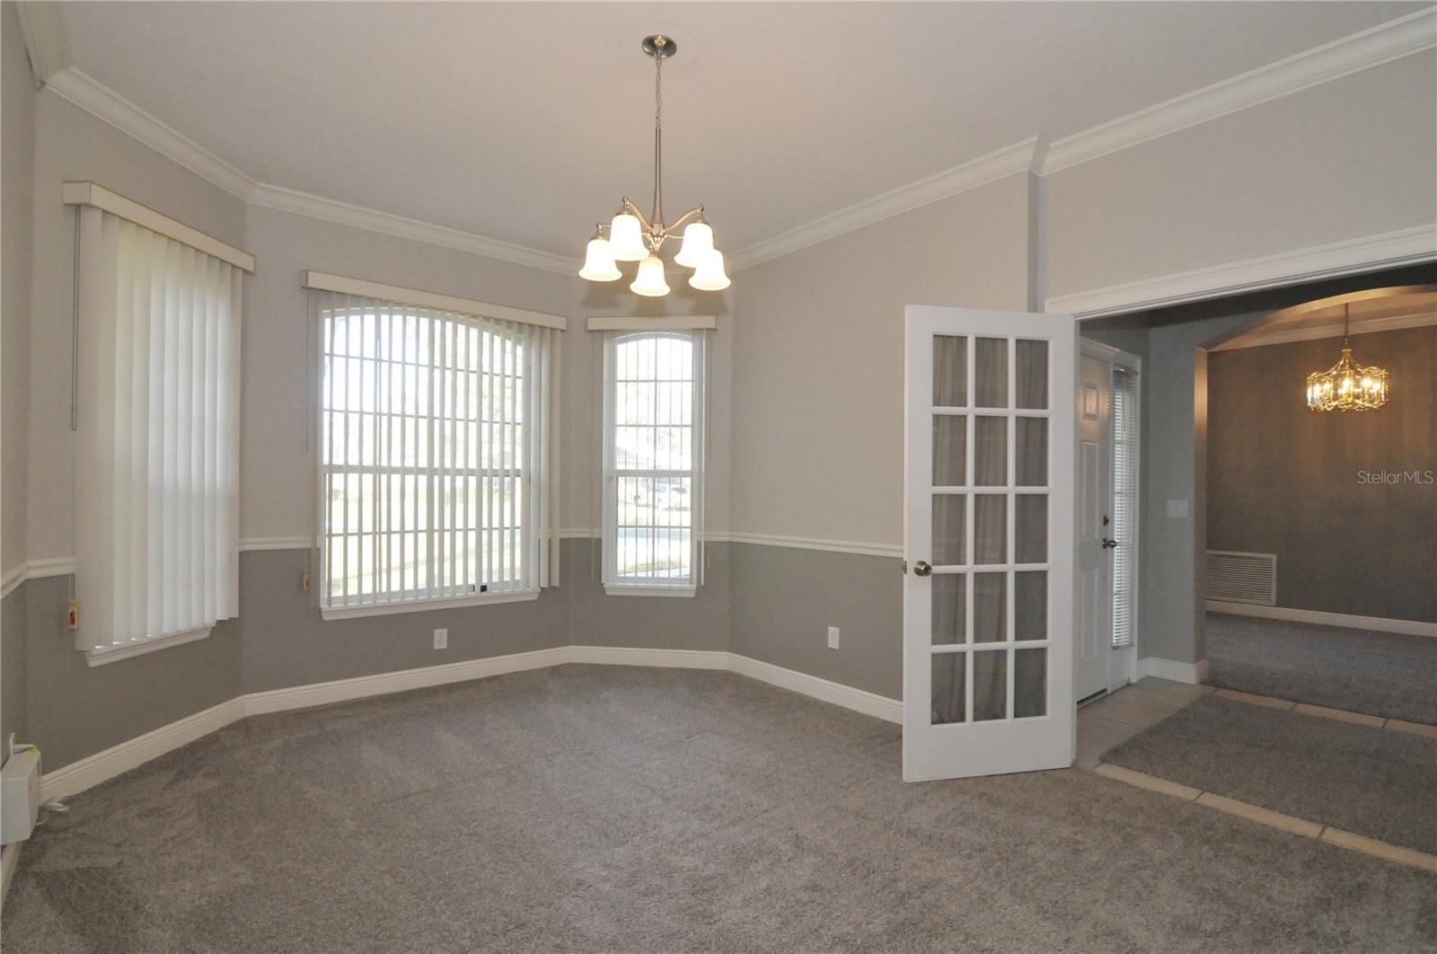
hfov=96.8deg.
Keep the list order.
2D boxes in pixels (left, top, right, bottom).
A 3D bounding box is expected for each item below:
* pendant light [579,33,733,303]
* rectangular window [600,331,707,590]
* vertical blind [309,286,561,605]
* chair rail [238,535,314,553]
[{"bbox_3d":[-0.214,-1.129,2.261,0.535,0.815,0.535,1,-1,0],"label":"pendant light"},{"bbox_3d":[-0.458,-0.140,4.390,0.728,1.759,0.090,1,-1,6],"label":"rectangular window"},{"bbox_3d":[-1.687,-0.110,3.953,1.410,1.828,0.120,1,-1,-38],"label":"vertical blind"},{"bbox_3d":[-2.360,0.363,3.456,0.322,0.067,0.022,1,-1,-38],"label":"chair rail"}]

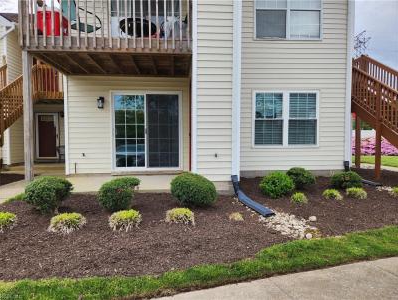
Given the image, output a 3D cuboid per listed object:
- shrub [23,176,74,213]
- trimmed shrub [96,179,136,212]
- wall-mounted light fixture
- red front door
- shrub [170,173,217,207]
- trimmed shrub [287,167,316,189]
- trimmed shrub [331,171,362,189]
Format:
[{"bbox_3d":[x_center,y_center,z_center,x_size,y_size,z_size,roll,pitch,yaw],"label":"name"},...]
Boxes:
[{"bbox_3d":[-2.350,0.699,4.150,0.720,0.540,0.690,0,3,-2],"label":"shrub"},{"bbox_3d":[-1.311,0.720,4.250,0.600,0.530,0.580,0,3,-2],"label":"trimmed shrub"},{"bbox_3d":[-2.392,-1.154,6.500,0.150,0.290,0.170,0,3,-2],"label":"wall-mounted light fixture"},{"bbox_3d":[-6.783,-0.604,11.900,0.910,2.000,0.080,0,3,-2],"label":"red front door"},{"bbox_3d":[-0.075,0.665,4.450,0.760,0.540,0.720,0,3,-2],"label":"shrub"},{"bbox_3d":[2.226,0.607,5.800,0.600,0.460,0.580,0,3,-2],"label":"trimmed shrub"},{"bbox_3d":[3.163,0.633,5.700,0.600,0.410,0.580,0,3,-2],"label":"trimmed shrub"}]

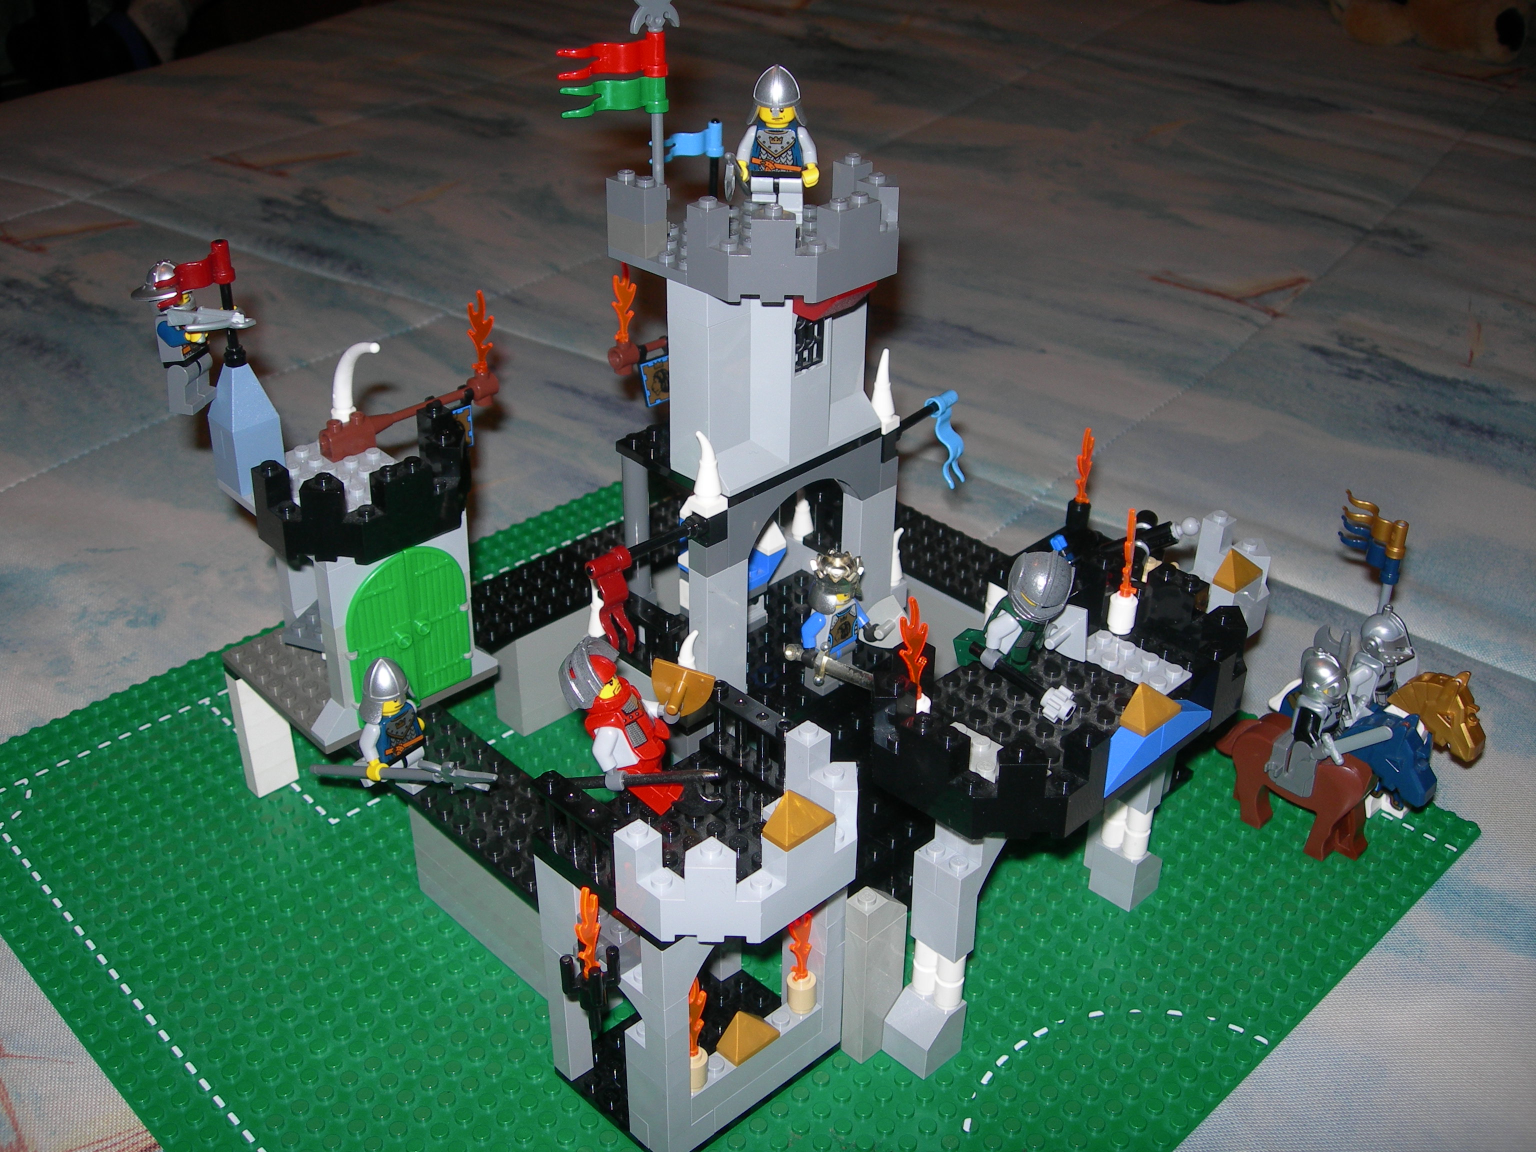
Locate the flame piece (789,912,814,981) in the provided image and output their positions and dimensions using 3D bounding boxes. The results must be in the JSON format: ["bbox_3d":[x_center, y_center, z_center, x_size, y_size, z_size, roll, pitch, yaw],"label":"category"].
[{"bbox_3d":[0.009,0.096,0.440,0.009,0.029,0.004,-27,41,-36],"label":"flame piece"}]

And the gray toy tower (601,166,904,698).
[{"bbox_3d":[0.001,-0.044,0.502,0.080,0.155,0.064,-27,41,-36],"label":"gray toy tower"}]

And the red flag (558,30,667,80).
[{"bbox_3d":[-0.041,-0.137,0.445,0.031,0.013,0.006,-10,33,-17],"label":"red flag"}]

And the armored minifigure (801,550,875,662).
[{"bbox_3d":[0.021,0.014,0.513,0.024,0.047,0.017,-26,41,-37],"label":"armored minifigure"}]

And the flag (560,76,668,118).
[{"bbox_3d":[-0.041,-0.128,0.452,0.030,0.013,0.007,-13,34,-20],"label":"flag"}]

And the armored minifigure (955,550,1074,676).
[{"bbox_3d":[0.068,0.010,0.464,0.024,0.037,0.023,-26,41,-37],"label":"armored minifigure"}]

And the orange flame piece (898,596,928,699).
[{"bbox_3d":[0.038,0.018,0.436,0.009,0.030,0.004,4,32,5],"label":"orange flame piece"}]

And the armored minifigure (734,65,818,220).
[{"bbox_3d":[0.003,-0.124,0.486,0.025,0.045,0.016,1,32,0],"label":"armored minifigure"}]

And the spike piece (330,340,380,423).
[{"bbox_3d":[-0.125,-0.055,0.507,0.009,0.028,0.018,-27,41,-36],"label":"spike piece"}]

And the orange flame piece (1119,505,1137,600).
[{"bbox_3d":[0.102,-0.007,0.478,0.004,0.030,0.009,9,33,12],"label":"orange flame piece"}]

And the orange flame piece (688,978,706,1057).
[{"bbox_3d":[-0.018,0.107,0.412,0.009,0.030,0.004,0,32,-3],"label":"orange flame piece"}]

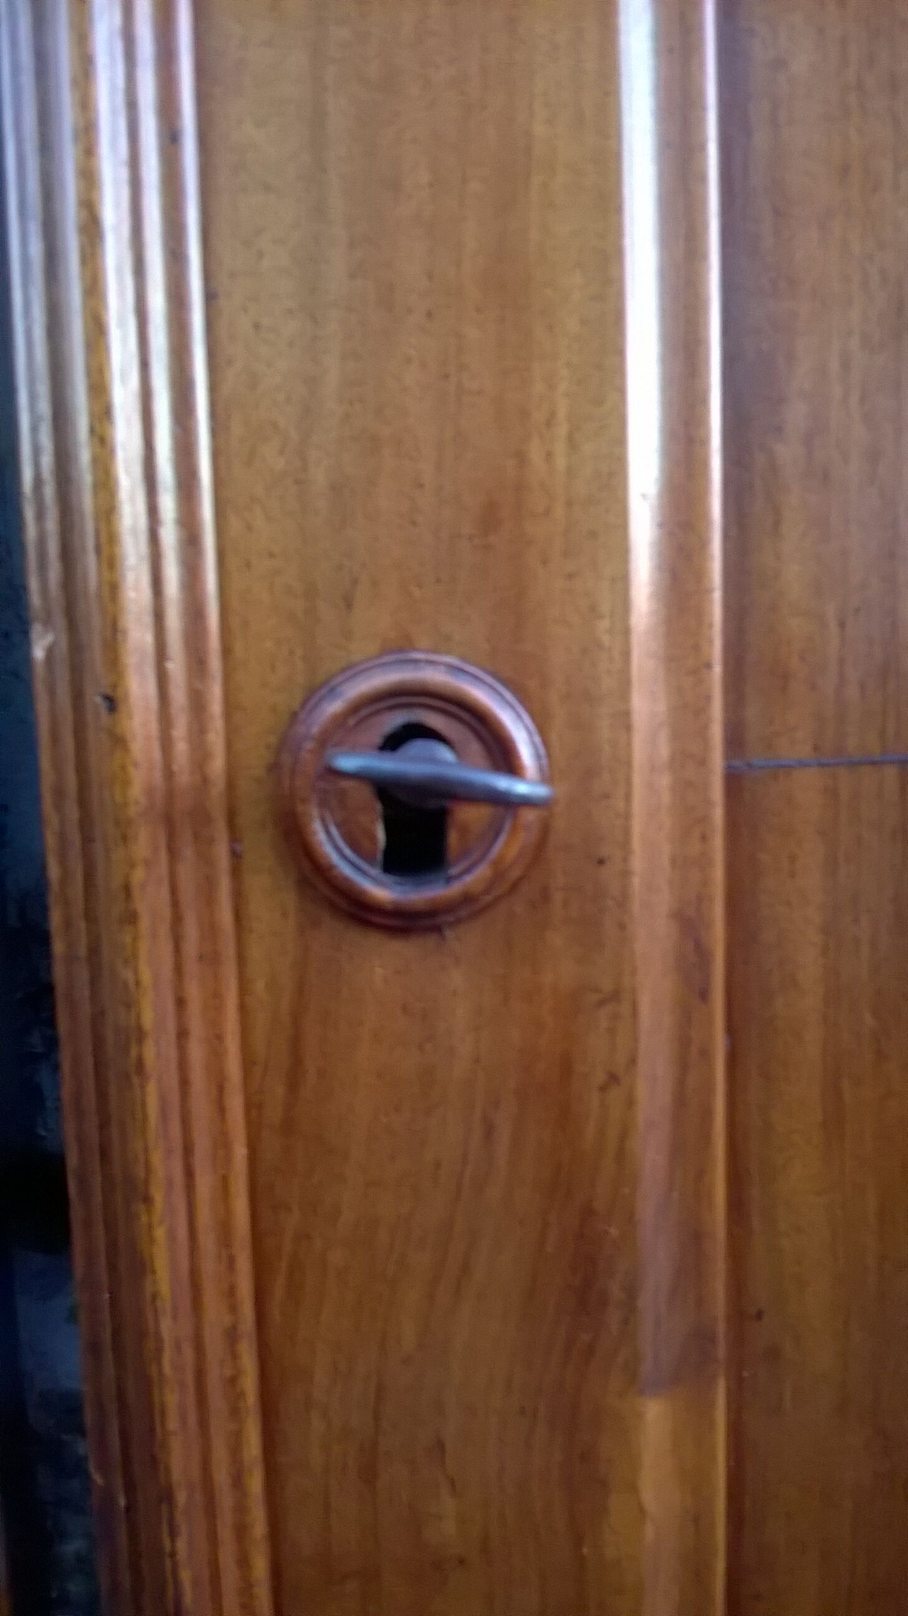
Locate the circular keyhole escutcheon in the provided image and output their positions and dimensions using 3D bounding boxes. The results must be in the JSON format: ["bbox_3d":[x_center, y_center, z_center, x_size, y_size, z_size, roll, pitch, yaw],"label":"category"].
[{"bbox_3d":[-0.006,-0.002,0.224,0.044,0.044,0.008,-3,7,-7],"label":"circular keyhole escutcheon"}]

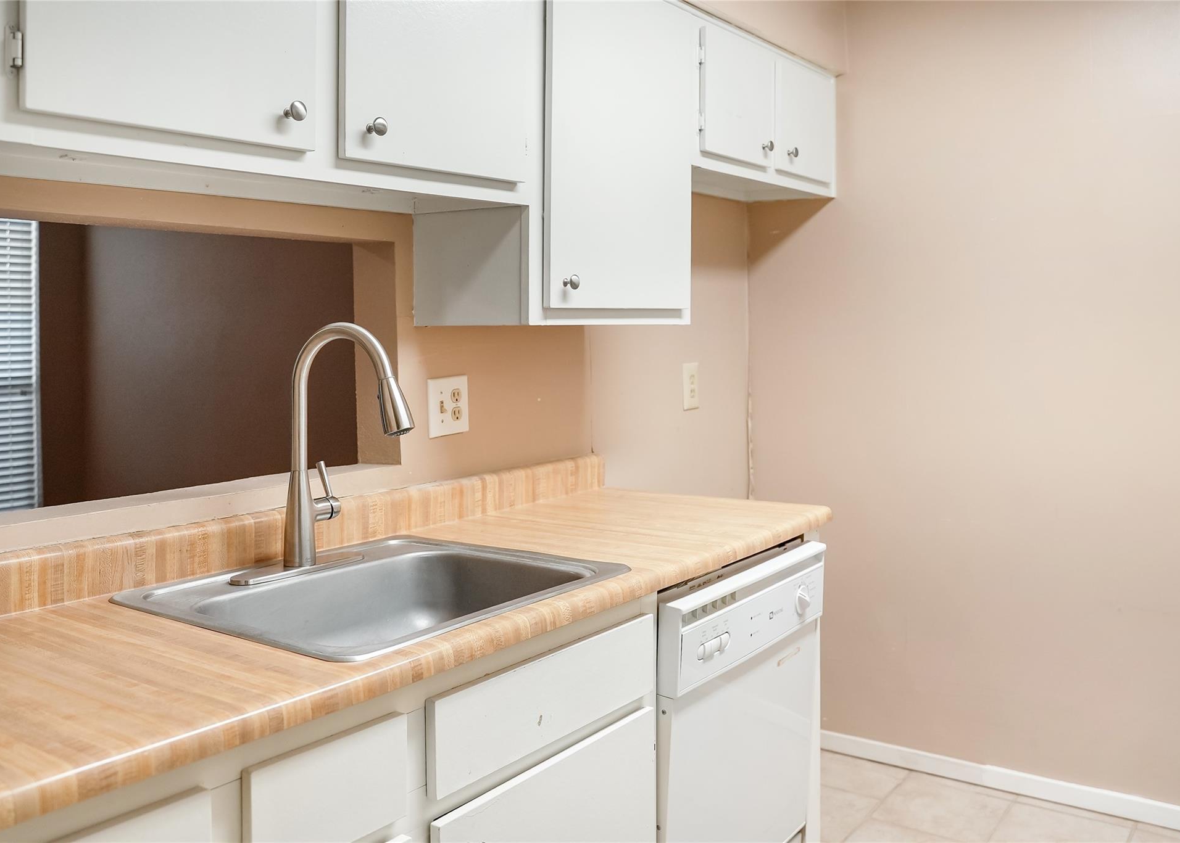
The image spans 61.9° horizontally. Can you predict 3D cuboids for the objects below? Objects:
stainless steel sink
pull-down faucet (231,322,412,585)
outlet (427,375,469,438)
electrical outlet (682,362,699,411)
[{"bbox_3d":[-0.326,0.337,1.556,0.560,0.180,0.625,3,5,37],"label":"stainless steel sink"},{"bbox_3d":[-0.396,0.047,1.558,0.270,0.405,0.255,2,5,33],"label":"pull-down faucet"},{"bbox_3d":[-0.301,-0.031,2.085,0.010,0.117,0.117,3,5,37],"label":"outlet"},{"bbox_3d":[0.294,-0.102,2.860,0.008,0.127,0.078,3,5,37],"label":"electrical outlet"}]

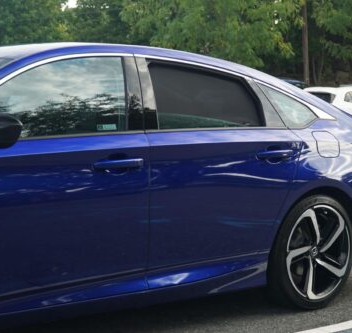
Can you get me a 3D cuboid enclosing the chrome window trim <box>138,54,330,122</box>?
[{"bbox_3d":[0.348,-0.393,3.648,1.298,0.318,0.111,-3,6,-38],"label":"chrome window trim"}]

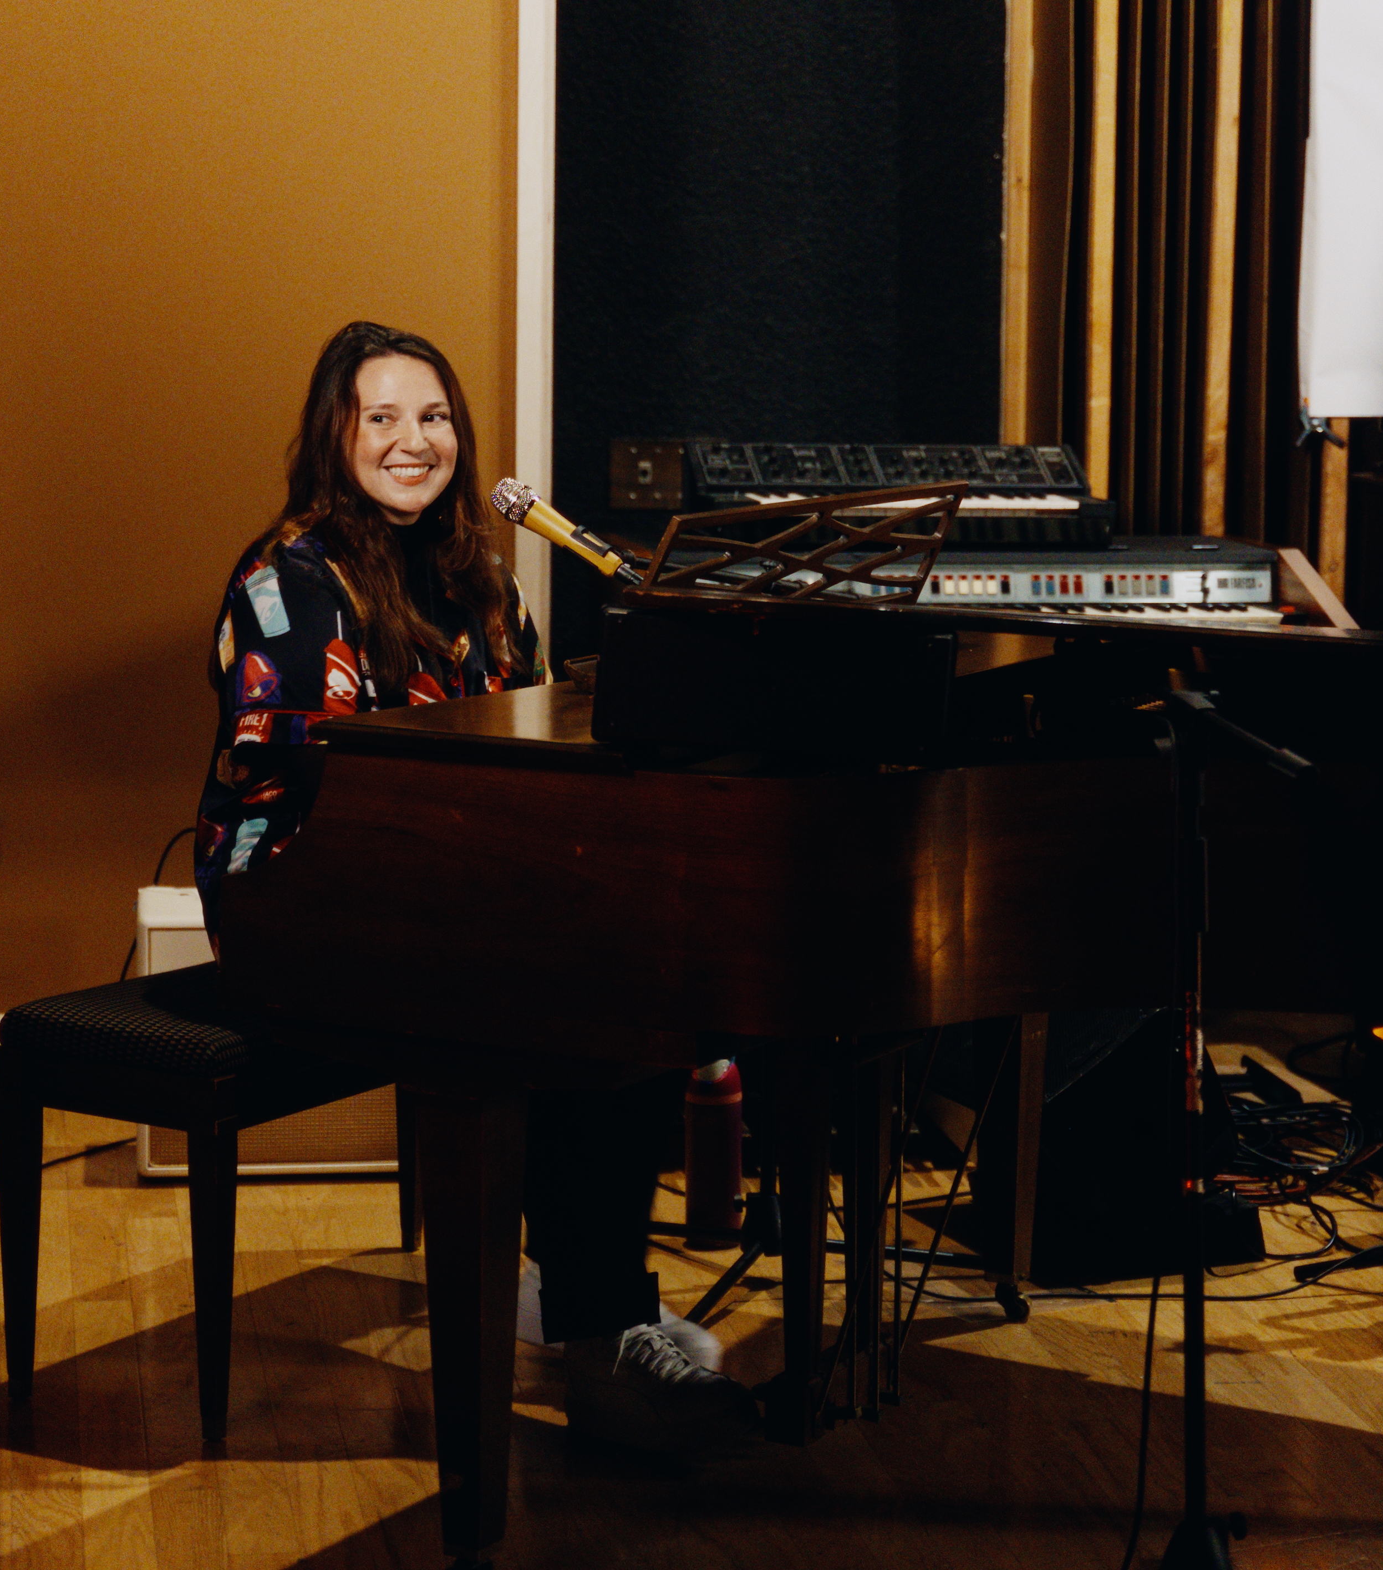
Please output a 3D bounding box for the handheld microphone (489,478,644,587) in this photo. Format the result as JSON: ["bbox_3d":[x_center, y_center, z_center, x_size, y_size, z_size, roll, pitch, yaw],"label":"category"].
[{"bbox_3d":[-0.154,-0.302,4.600,0.200,0.050,0.050,34,21,20],"label":"handheld microphone"}]

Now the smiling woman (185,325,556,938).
[{"bbox_3d":[-0.205,0.106,4.695,0.820,1.320,0.520,7,11,41],"label":"smiling woman"}]

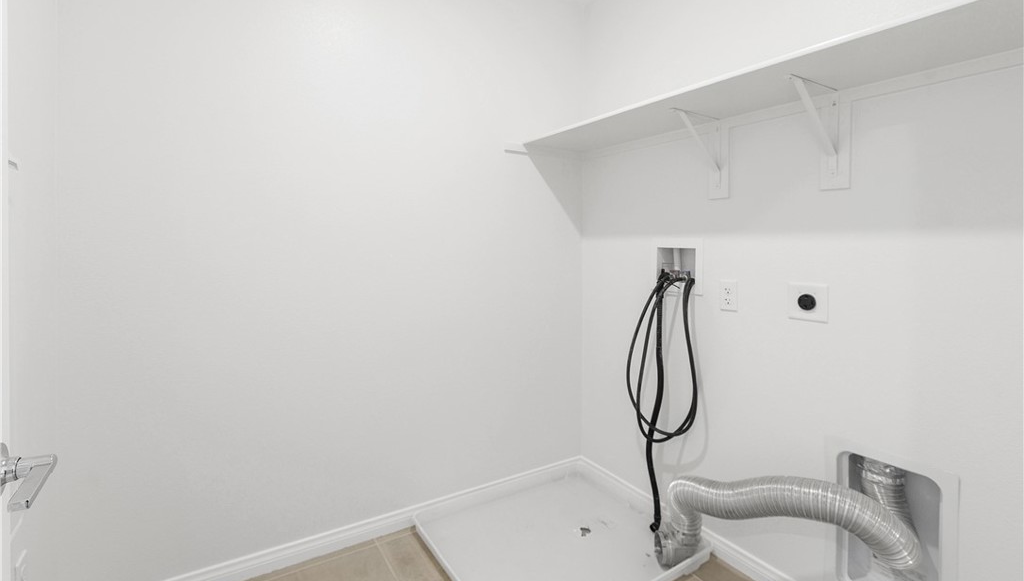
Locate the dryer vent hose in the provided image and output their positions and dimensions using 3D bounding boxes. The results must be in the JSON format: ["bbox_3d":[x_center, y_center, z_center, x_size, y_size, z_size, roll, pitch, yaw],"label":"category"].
[{"bbox_3d":[0.869,0.786,1.511,0.390,0.480,0.710,-2,3,-33],"label":"dryer vent hose"}]

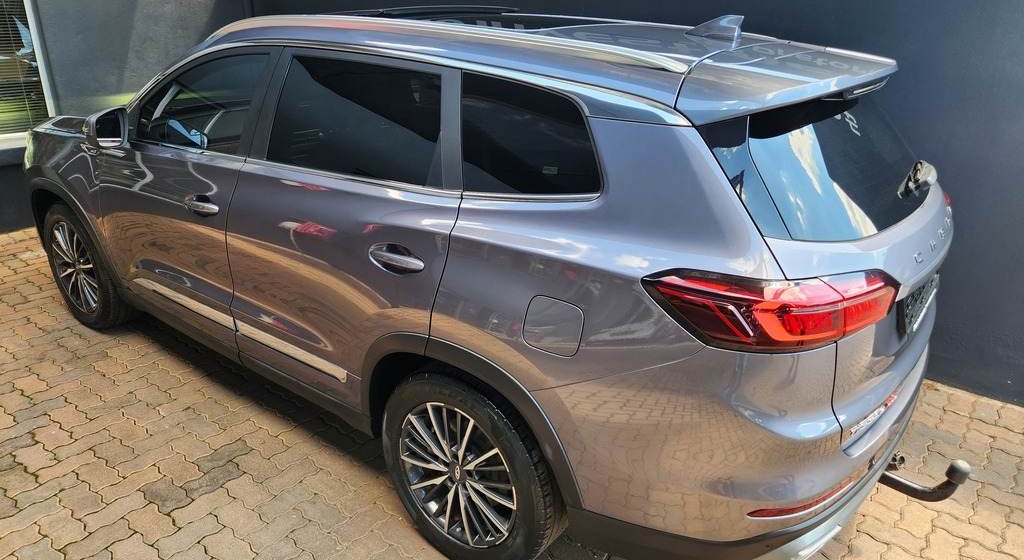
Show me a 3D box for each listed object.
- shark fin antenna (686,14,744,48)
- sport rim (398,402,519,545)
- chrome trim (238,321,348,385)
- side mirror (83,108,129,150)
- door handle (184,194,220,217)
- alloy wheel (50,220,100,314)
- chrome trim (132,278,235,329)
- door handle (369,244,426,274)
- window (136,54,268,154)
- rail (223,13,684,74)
[{"bbox_3d":[0.643,-0.804,2.168,0.182,0.076,0.066,17,26,34],"label":"shark fin antenna"},{"bbox_3d":[-0.118,0.590,2.218,0.490,0.490,0.202,17,26,34],"label":"sport rim"},{"bbox_3d":[-0.838,0.265,2.543,0.665,0.056,0.030,16,26,34],"label":"chrome trim"},{"bbox_3d":[-1.643,-0.611,2.755,0.136,0.162,0.177,15,25,29],"label":"side mirror"},{"bbox_3d":[-1.201,-0.292,2.626,0.232,0.076,0.052,15,25,34],"label":"door handle"},{"bbox_3d":[-2.289,-0.084,3.709,0.503,0.503,0.185,17,26,33],"label":"alloy wheel"},{"bbox_3d":[-1.454,0.083,2.977,0.850,0.060,0.030,15,25,34],"label":"chrome trim"},{"bbox_3d":[-0.345,-0.067,2.019,0.228,0.078,0.052,15,25,34],"label":"door handle"},{"bbox_3d":[-1.256,-0.720,2.717,0.798,0.424,0.086,17,6,34],"label":"window"},{"bbox_3d":[-0.388,-0.796,2.234,2.081,0.136,0.086,17,26,34],"label":"rail"}]

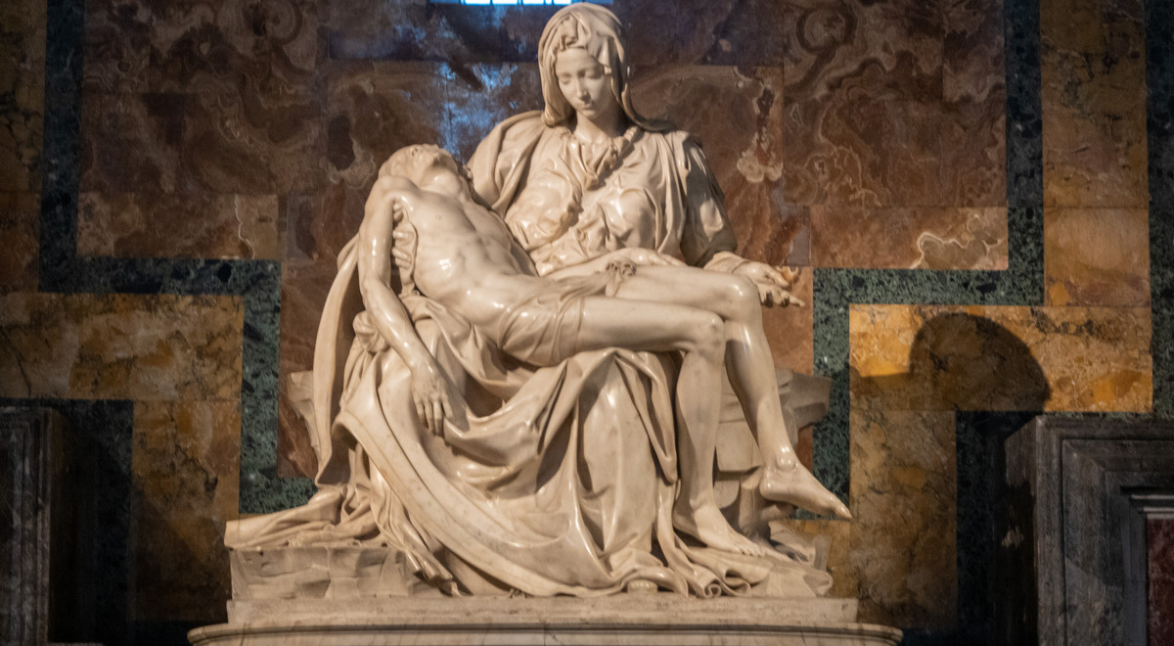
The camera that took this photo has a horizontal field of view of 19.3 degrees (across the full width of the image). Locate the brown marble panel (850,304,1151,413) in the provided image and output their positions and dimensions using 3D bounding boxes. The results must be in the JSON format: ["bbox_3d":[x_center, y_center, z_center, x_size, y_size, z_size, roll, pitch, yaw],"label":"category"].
[{"bbox_3d":[1.334,0.119,11.163,0.977,0.349,0.040,0,-9,-1],"label":"brown marble panel"}]

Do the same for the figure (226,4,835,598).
[{"bbox_3d":[-0.147,-0.061,10.124,1.778,1.796,0.880,0,-9,0],"label":"figure"}]

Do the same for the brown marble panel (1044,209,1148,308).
[{"bbox_3d":[1.655,-0.211,11.220,0.343,0.328,0.040,0,-9,-1],"label":"brown marble panel"}]

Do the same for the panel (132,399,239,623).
[{"bbox_3d":[-1.278,0.602,11.042,0.349,0.714,0.040,0,-9,-1],"label":"panel"}]

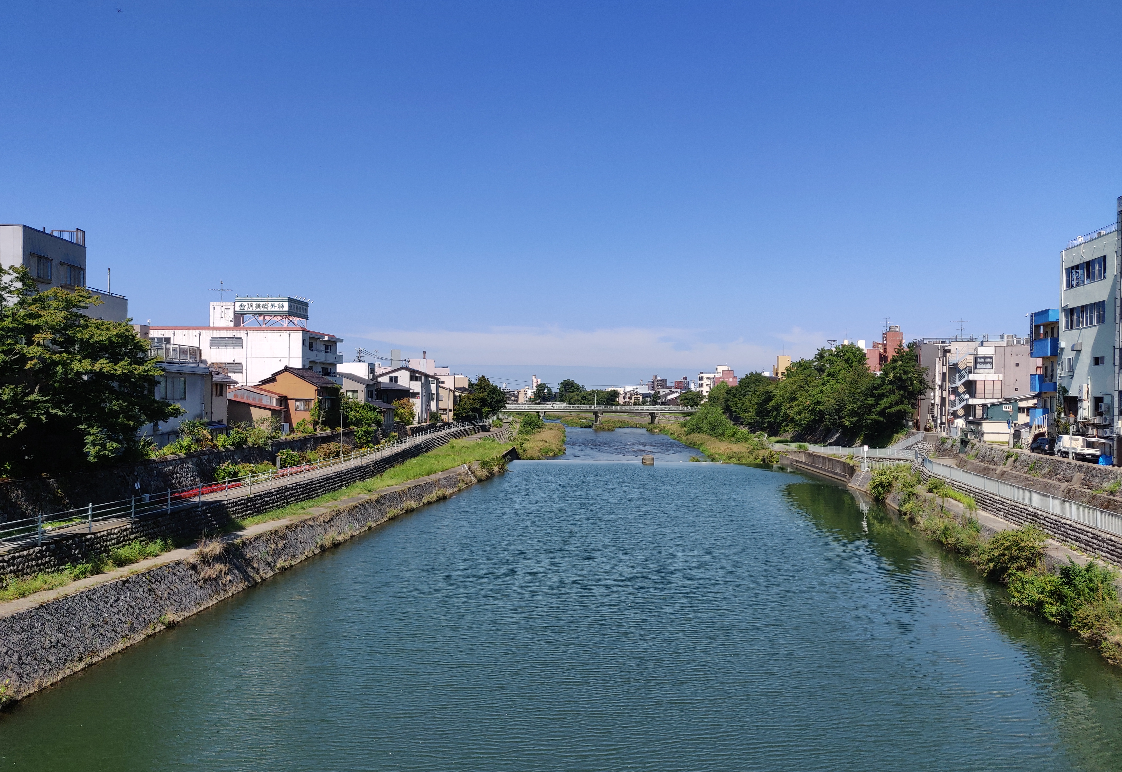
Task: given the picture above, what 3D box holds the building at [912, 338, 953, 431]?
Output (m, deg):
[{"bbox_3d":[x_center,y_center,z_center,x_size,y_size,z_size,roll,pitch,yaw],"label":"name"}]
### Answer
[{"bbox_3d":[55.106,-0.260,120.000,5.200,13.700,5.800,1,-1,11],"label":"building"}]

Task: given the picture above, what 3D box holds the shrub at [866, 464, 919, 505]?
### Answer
[{"bbox_3d":[29.890,8.845,73.000,4.100,3.300,3.300,1,-1,0],"label":"shrub"}]

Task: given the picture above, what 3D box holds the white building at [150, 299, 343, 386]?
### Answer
[{"bbox_3d":[-42.200,-3.150,110.500,20.500,16.300,15.000,1,0,0],"label":"white building"}]

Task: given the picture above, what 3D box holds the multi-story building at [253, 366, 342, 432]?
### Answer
[{"bbox_3d":[-30.000,1.400,93.000,6.900,6.950,9.800,0,-1,-1],"label":"multi-story building"}]

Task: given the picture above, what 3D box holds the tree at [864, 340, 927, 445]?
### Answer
[{"bbox_3d":[39.800,0.800,97.000,7.000,12.000,6.800,0,-1,0],"label":"tree"}]

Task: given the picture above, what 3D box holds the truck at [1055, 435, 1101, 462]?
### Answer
[{"bbox_3d":[43.959,5.228,69.103,1.760,1.950,4.650,1,-1,12],"label":"truck"}]

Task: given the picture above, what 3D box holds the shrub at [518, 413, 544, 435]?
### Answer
[{"bbox_3d":[-6.300,8.300,174.000,5.500,4.800,5.300,0,-1,0],"label":"shrub"}]

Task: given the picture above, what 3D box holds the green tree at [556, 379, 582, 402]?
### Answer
[{"bbox_3d":[3.100,2.200,300.000,9.600,9.600,9.400,0,-1,0],"label":"green tree"}]

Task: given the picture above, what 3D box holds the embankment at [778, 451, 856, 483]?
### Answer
[{"bbox_3d":[29.500,9.050,95.000,2.000,2.200,24.000,0,-1,0],"label":"embankment"}]

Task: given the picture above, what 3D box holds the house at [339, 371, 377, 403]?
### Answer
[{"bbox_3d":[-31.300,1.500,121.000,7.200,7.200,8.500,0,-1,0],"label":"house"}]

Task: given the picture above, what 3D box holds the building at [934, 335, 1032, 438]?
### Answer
[{"bbox_3d":[52.600,0.120,102.000,10.800,12.200,7.000,0,-1,0],"label":"building"}]

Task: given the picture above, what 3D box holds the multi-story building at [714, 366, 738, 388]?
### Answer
[{"bbox_3d":[75.000,1.000,370.000,11.000,19.000,12.000,0,-1,0],"label":"multi-story building"}]

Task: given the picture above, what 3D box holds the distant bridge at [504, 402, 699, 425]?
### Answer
[{"bbox_3d":[10.850,8.425,236.000,62.000,6.300,8.000,1,-1,-8],"label":"distant bridge"}]

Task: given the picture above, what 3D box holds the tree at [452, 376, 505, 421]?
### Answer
[{"bbox_3d":[-19.218,2.980,190.000,12.200,11.000,11.000,1,-1,0],"label":"tree"}]

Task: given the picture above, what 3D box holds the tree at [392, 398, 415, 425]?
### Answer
[{"bbox_3d":[-22.979,3.669,119.000,3.400,3.900,3.200,1,-1,0],"label":"tree"}]

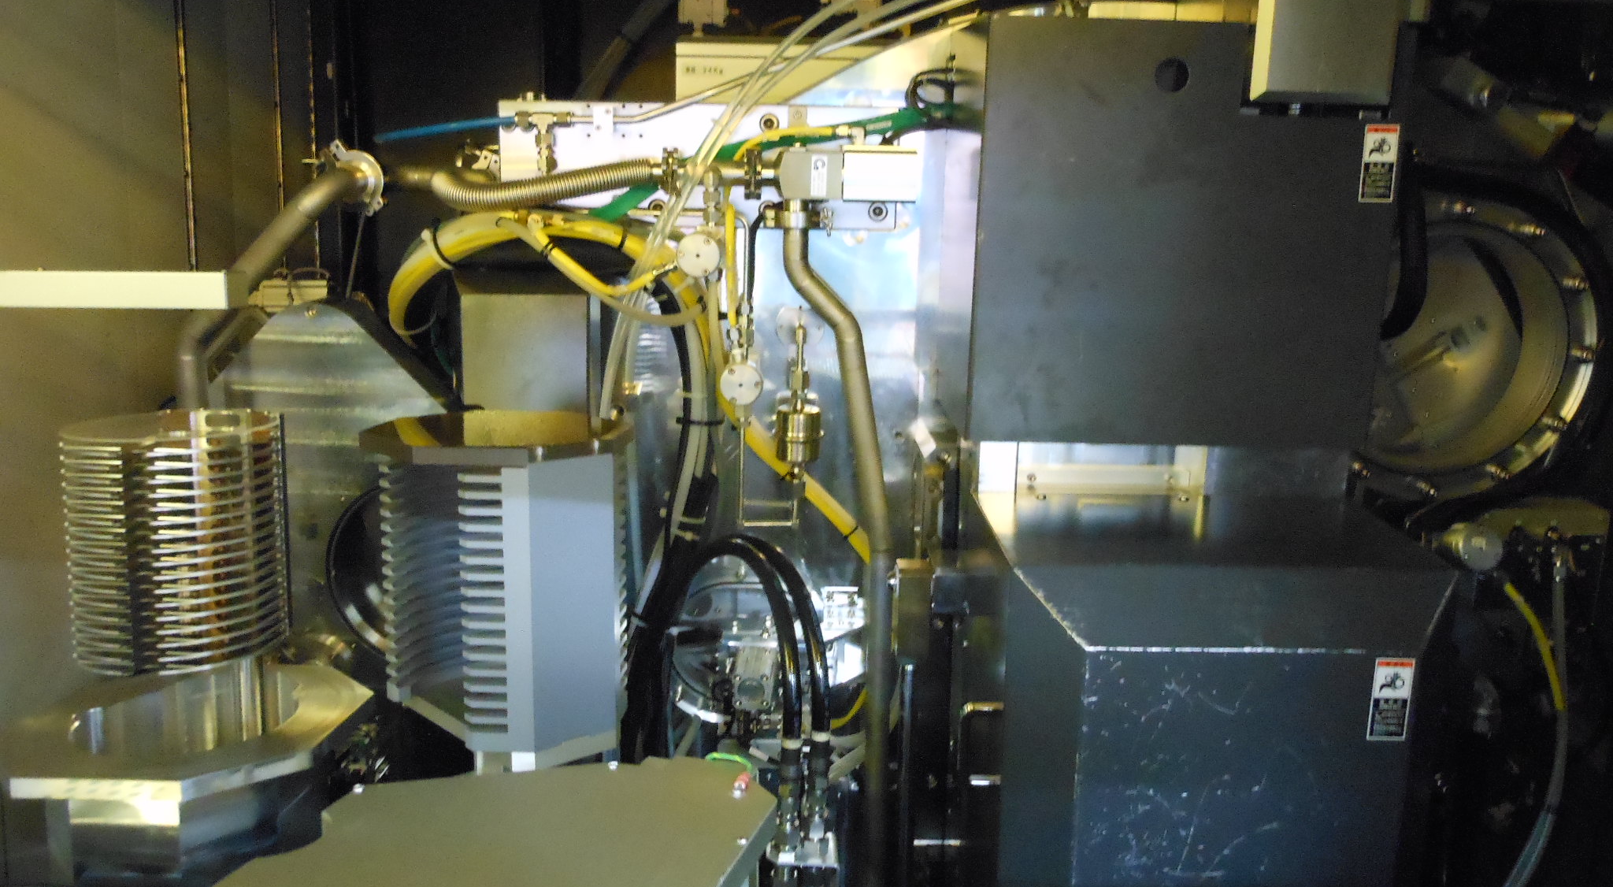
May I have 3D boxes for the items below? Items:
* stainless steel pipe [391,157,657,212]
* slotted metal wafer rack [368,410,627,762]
[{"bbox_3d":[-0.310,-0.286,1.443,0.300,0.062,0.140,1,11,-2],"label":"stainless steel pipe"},{"bbox_3d":[-0.274,0.121,1.197,0.226,0.274,0.226,10,13,41],"label":"slotted metal wafer rack"}]

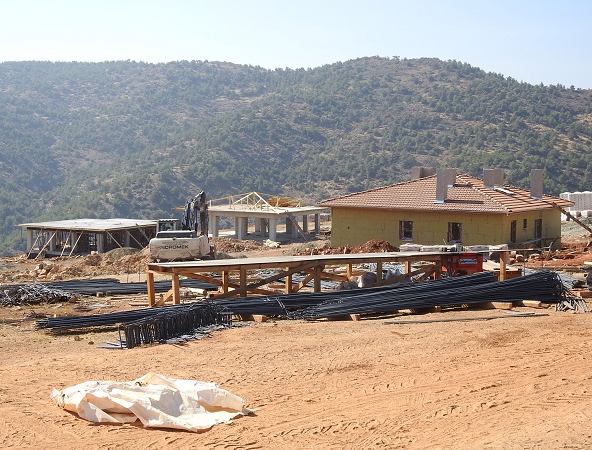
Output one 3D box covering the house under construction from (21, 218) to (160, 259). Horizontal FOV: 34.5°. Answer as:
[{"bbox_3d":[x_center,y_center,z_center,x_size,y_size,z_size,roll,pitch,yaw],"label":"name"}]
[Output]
[{"bbox_3d":[-25.266,1.694,119.994,13.300,3.400,12.901,2,5,26],"label":"house under construction"}]

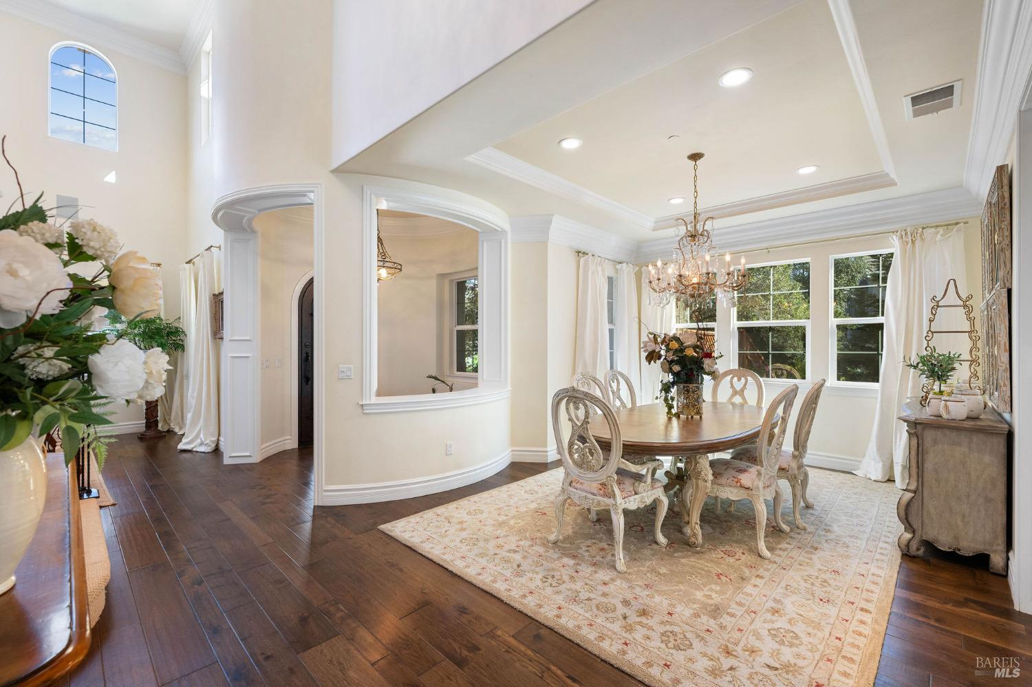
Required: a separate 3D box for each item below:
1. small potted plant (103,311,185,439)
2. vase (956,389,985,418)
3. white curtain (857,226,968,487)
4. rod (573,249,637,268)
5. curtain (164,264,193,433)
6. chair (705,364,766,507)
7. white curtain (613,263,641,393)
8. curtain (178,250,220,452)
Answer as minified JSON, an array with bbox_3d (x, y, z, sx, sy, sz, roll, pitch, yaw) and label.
[{"bbox_3d":[-5.660,0.465,6.600,0.950,1.930,0.950,0,0,-41],"label":"small potted plant"},{"bbox_3d":[2.927,0.400,2.788,0.165,0.155,0.165,0,0,45],"label":"vase"},{"bbox_3d":[3.938,0.127,4.299,0.782,2.553,0.200,0,0,45],"label":"white curtain"},{"bbox_3d":[1.243,-1.125,5.854,0.100,0.060,1.510,0,0,45],"label":"rod"},{"bbox_3d":[-5.125,0.074,6.556,0.560,2.553,0.300,0,0,45],"label":"curtain"},{"bbox_3d":[2.197,0.820,4.492,0.600,1.101,0.640,0,0,45],"label":"chair"},{"bbox_3d":[1.621,0.143,6.303,0.140,2.574,0.715,0,0,44],"label":"white curtain"},{"bbox_3d":[-4.064,0.086,5.510,0.600,2.539,0.340,0,0,45],"label":"curtain"}]

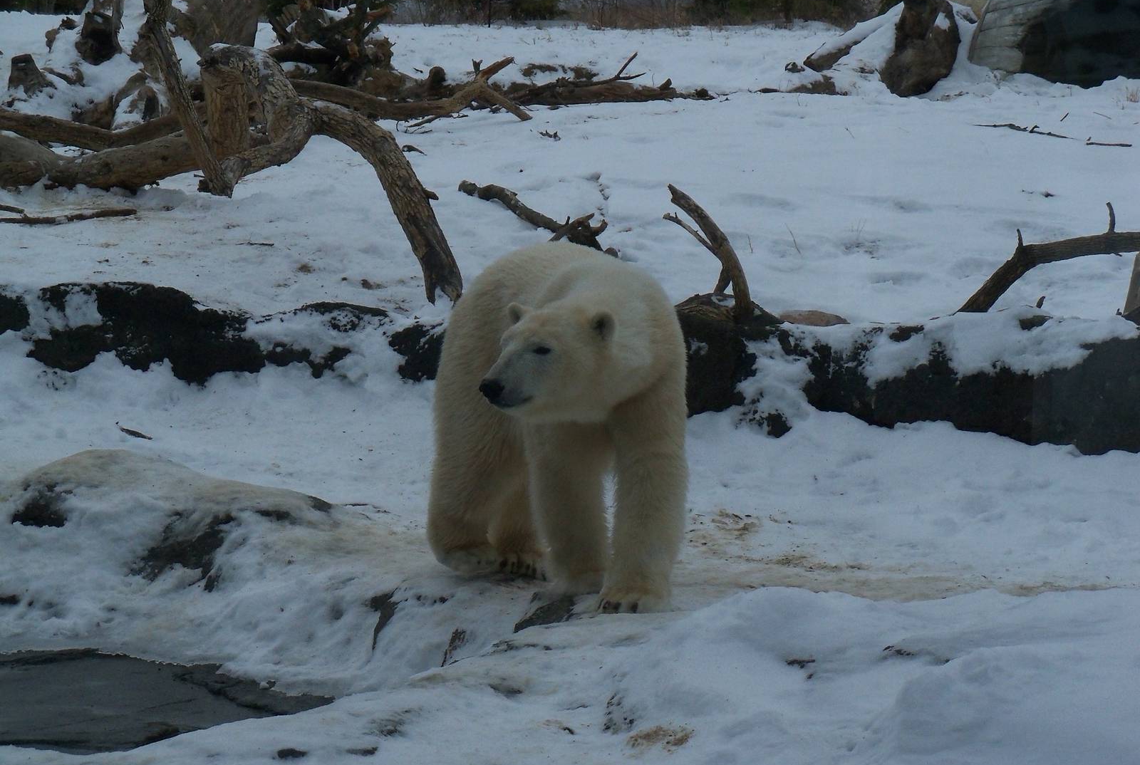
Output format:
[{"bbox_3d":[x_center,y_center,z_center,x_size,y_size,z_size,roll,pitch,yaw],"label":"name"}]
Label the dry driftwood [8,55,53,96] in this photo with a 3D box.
[{"bbox_3d":[-4.170,-2.374,27.000,0.350,0.300,0.320,0,8,0],"label":"dry driftwood"}]

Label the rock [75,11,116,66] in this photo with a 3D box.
[{"bbox_3d":[-3.667,-2.663,27.000,0.310,0.420,0.310,0,8,0],"label":"rock"}]

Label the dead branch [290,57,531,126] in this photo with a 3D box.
[{"bbox_3d":[-1.251,-2.310,27.700,1.950,0.500,0.700,0,8,0],"label":"dead branch"}]

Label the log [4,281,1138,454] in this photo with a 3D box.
[{"bbox_3d":[-0.112,-0.099,15.800,5.500,0.500,0.650,3,8,21],"label":"log"}]

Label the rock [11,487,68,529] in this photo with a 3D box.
[{"bbox_3d":[-1.838,0.435,12.100,0.200,0.140,0.150,0,8,0],"label":"rock"}]

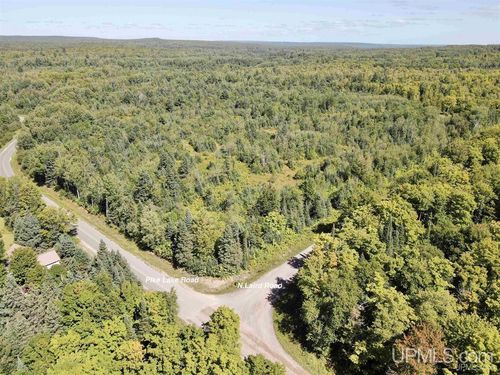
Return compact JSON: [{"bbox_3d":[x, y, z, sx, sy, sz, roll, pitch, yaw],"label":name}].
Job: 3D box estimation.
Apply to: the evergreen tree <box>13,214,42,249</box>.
[{"bbox_3d":[-77.400,15.400,120.000,8.600,13.800,8.600,1,23,0],"label":"evergreen tree"}]

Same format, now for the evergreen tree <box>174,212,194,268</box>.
[{"bbox_3d":[-21.300,16.400,111.200,6.400,19.000,6.400,1,23,0],"label":"evergreen tree"}]

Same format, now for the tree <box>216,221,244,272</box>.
[{"bbox_3d":[-6.400,18.100,111.700,8.300,16.500,8.300,1,23,0],"label":"tree"}]

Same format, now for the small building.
[{"bbox_3d":[-64.900,23.950,112.550,6.000,3.800,5.000,19,29,37],"label":"small building"}]

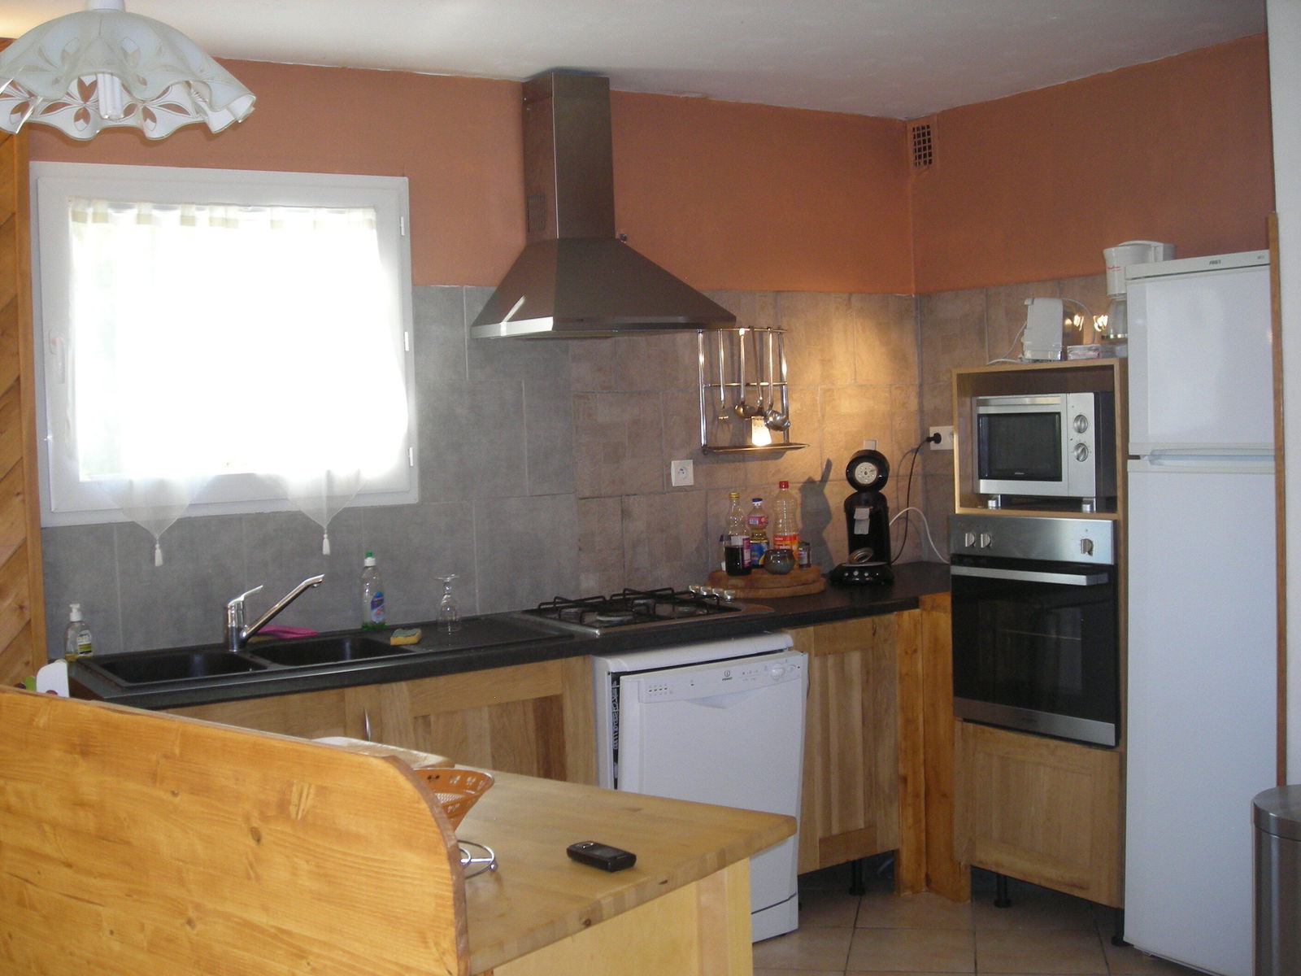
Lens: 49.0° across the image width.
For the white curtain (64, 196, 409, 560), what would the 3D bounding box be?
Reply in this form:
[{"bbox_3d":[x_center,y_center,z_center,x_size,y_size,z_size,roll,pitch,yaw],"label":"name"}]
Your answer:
[{"bbox_3d":[-1.047,-0.290,3.742,0.910,0.940,0.050,-4,4,-31],"label":"white curtain"}]

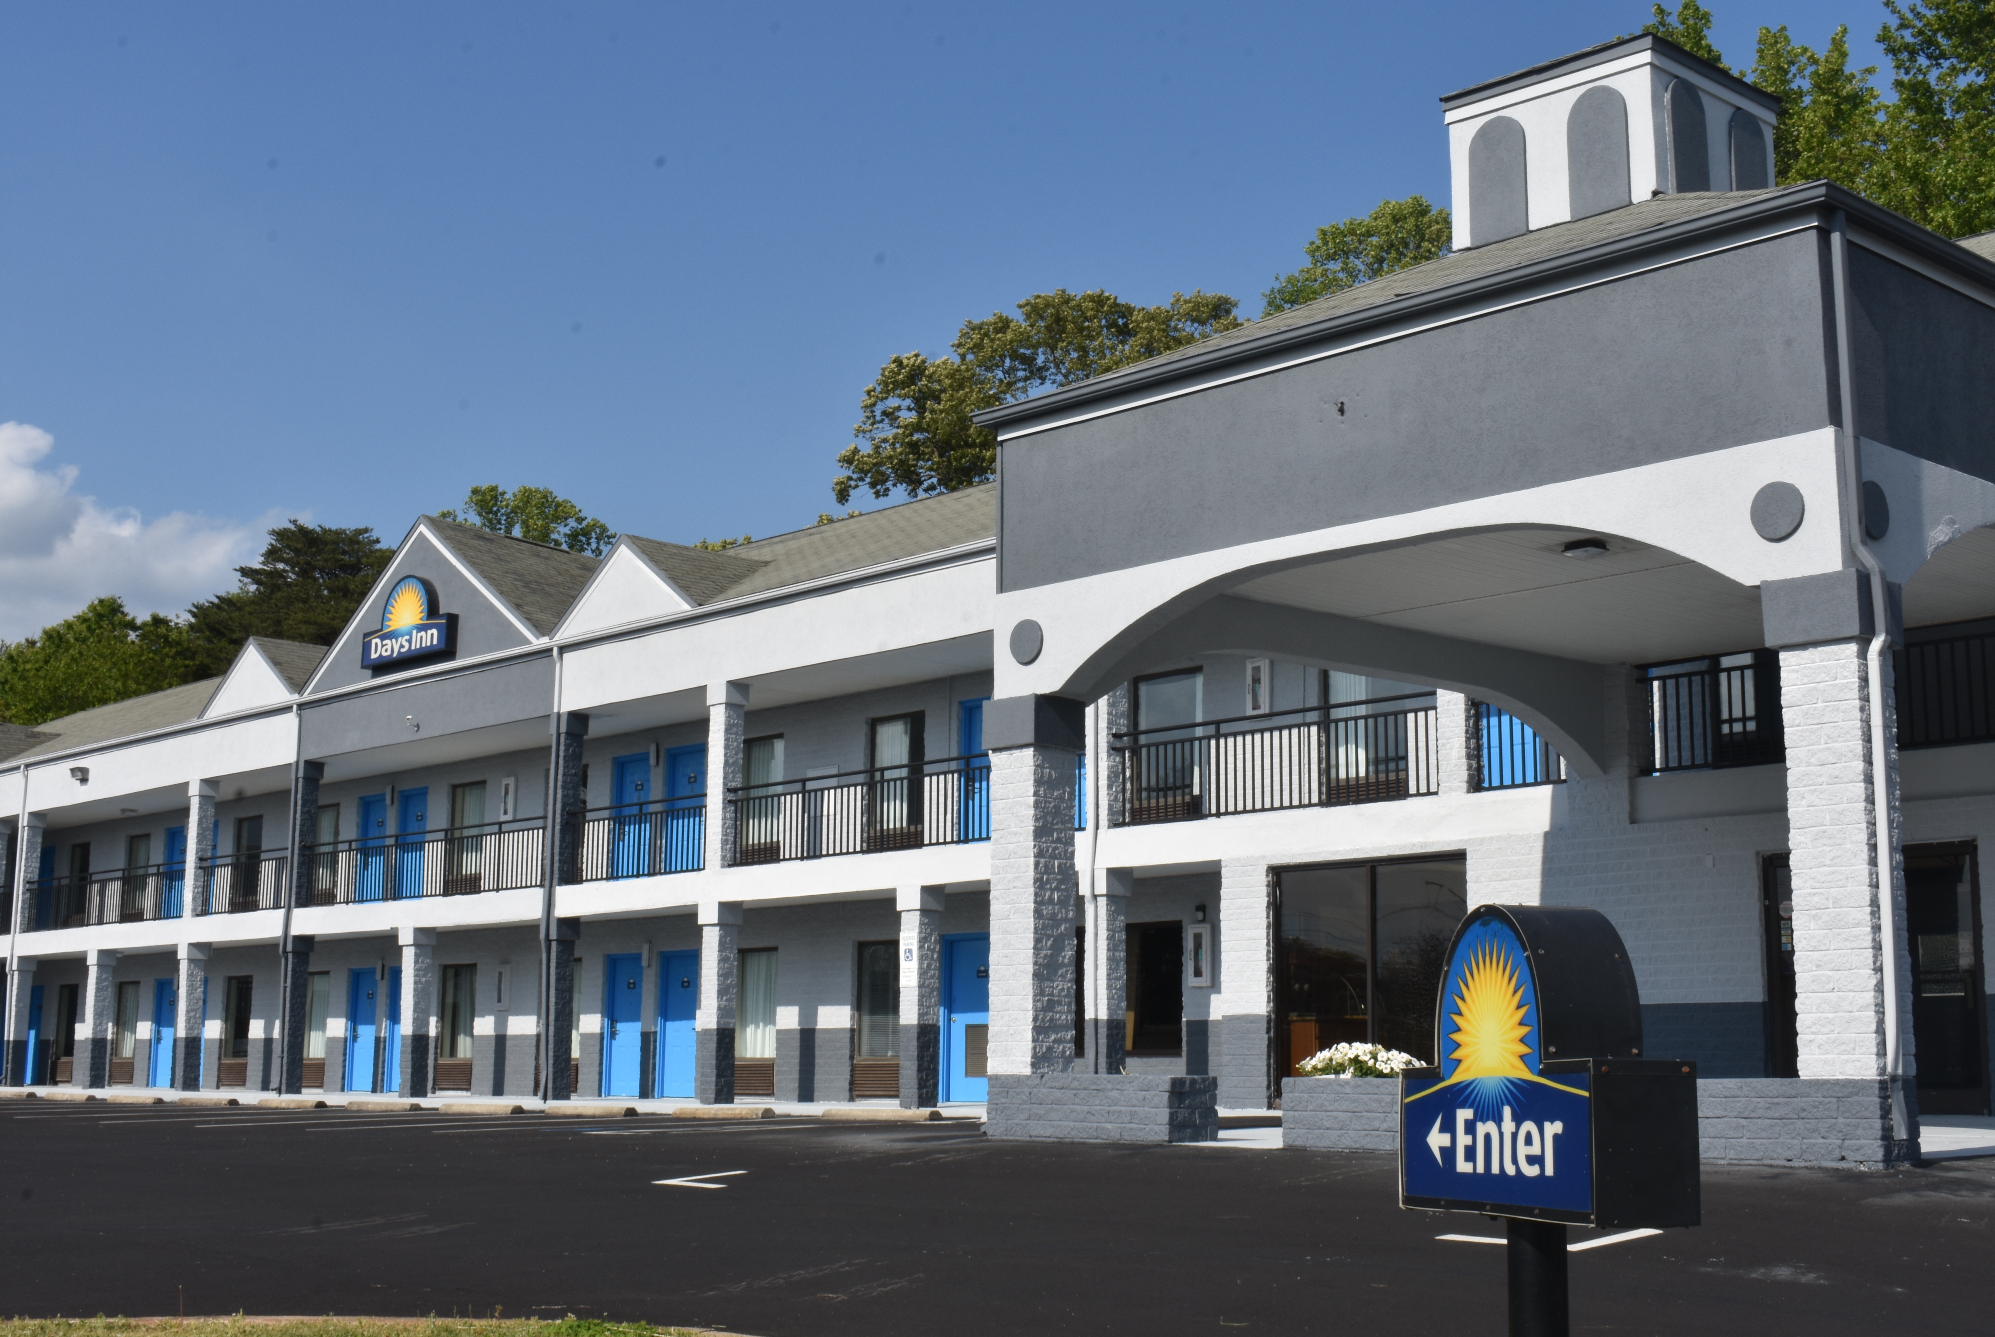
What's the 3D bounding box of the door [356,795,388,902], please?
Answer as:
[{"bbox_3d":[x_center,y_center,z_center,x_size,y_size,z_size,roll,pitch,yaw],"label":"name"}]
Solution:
[{"bbox_3d":[-10.733,3.219,40.051,0.090,2.069,1.019,9,-13,-43],"label":"door"}]

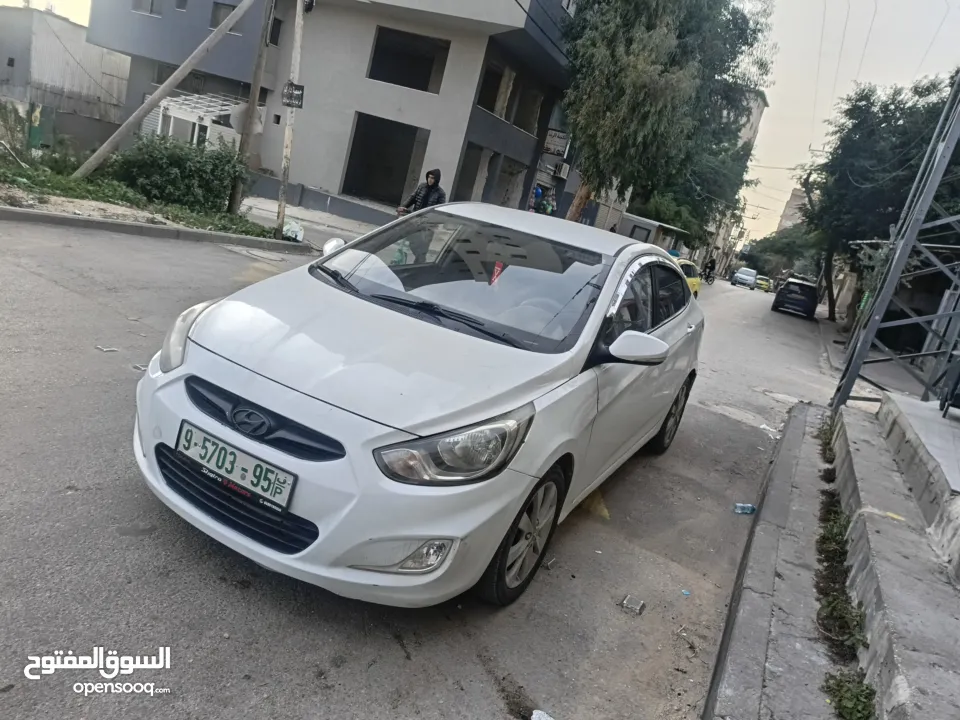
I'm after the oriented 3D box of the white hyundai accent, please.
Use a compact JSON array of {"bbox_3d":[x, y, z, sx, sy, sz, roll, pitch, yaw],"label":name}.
[{"bbox_3d":[0.245,-0.102,4.043,1.740,1.450,4.370,19,15,25],"label":"white hyundai accent"}]

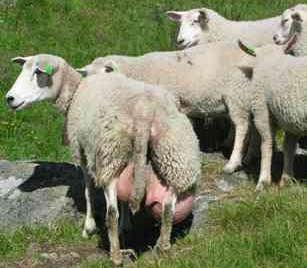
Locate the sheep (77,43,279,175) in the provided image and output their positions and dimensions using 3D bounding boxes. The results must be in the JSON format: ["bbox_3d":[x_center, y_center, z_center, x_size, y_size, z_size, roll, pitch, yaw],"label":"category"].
[{"bbox_3d":[0.100,-0.140,6.720,1.030,0.660,0.420,-1,9,-7],"label":"sheep"}]

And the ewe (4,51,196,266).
[{"bbox_3d":[-0.245,0.080,5.760,0.570,0.790,1.040,-3,10,-20],"label":"ewe"}]

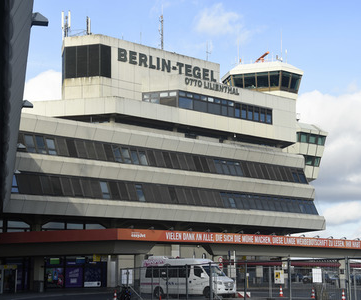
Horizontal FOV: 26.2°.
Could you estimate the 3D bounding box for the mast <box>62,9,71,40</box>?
[{"bbox_3d":[-13.165,-14.410,89.470,0.874,3.228,0.828,8,-12,-43],"label":"mast"}]

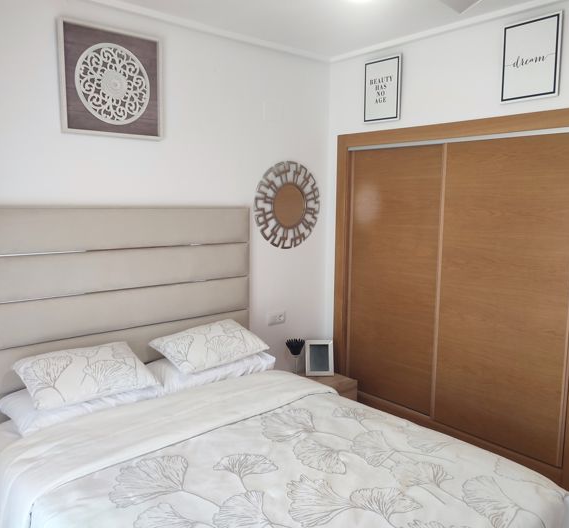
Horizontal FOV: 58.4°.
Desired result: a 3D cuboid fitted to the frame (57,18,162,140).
[{"bbox_3d":[-0.896,-0.949,2.676,0.535,0.545,0.035,-6,9,-41],"label":"frame"}]

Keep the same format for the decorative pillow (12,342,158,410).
[{"bbox_3d":[-0.942,0.526,2.433,0.550,0.120,0.350,-5,30,-42],"label":"decorative pillow"}]

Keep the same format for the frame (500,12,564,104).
[{"bbox_3d":[1.277,-1.060,2.644,0.022,0.405,0.300,-6,9,-41],"label":"frame"}]

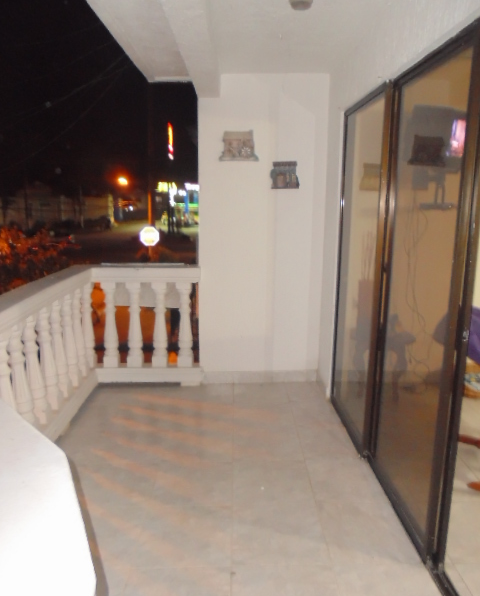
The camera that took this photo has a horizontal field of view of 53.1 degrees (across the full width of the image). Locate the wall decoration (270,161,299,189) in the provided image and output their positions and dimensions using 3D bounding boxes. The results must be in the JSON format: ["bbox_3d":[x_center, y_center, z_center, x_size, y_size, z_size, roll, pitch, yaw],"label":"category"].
[{"bbox_3d":[0.344,-0.935,3.654,0.210,0.205,0.040,0,12,-1],"label":"wall decoration"}]

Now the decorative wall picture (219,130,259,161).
[{"bbox_3d":[-0.009,-1.144,3.607,0.300,0.215,0.040,0,12,-1],"label":"decorative wall picture"}]

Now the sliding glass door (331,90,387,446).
[{"bbox_3d":[0.714,-0.159,3.017,0.050,2.020,0.820,0,12,-1],"label":"sliding glass door"}]

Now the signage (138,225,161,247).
[{"bbox_3d":[-3.415,-2.355,18.200,0.750,0.750,0.040,-2,12,-10],"label":"signage"}]

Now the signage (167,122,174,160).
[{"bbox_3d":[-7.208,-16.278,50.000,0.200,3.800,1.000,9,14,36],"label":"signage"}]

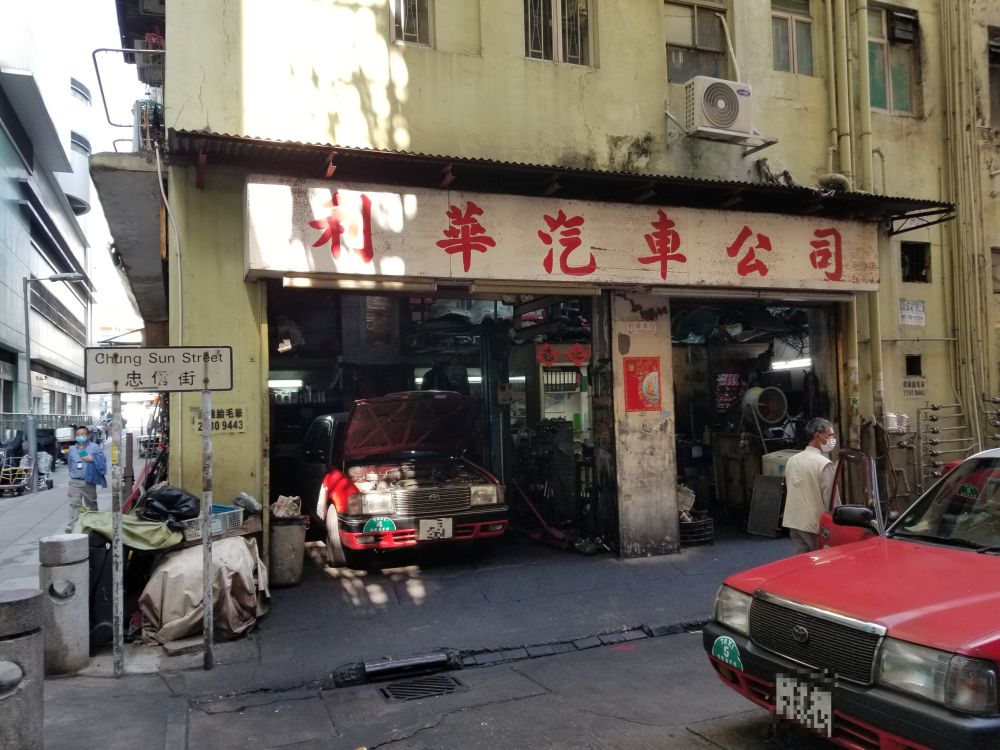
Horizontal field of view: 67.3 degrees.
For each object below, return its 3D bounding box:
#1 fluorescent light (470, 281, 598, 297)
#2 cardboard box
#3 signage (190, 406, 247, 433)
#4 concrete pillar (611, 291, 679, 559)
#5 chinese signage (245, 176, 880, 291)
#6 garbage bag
[{"bbox_3d":[0.328,-0.800,6.947,1.270,0.100,0.120,-1,-3,-20],"label":"fluorescent light"},{"bbox_3d":[3.543,1.126,9.234,0.440,0.260,0.420,0,-2,-41],"label":"cardboard box"},{"bbox_3d":[-2.487,0.393,6.631,0.455,0.235,0.015,-1,-2,-20],"label":"signage"},{"bbox_3d":[1.371,0.498,7.588,0.649,2.583,0.400,-1,-3,-20],"label":"concrete pillar"},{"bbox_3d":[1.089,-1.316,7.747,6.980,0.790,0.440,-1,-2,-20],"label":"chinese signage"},{"bbox_3d":[-2.646,1.067,6.050,0.450,0.340,0.400,-1,-2,-20],"label":"garbage bag"}]

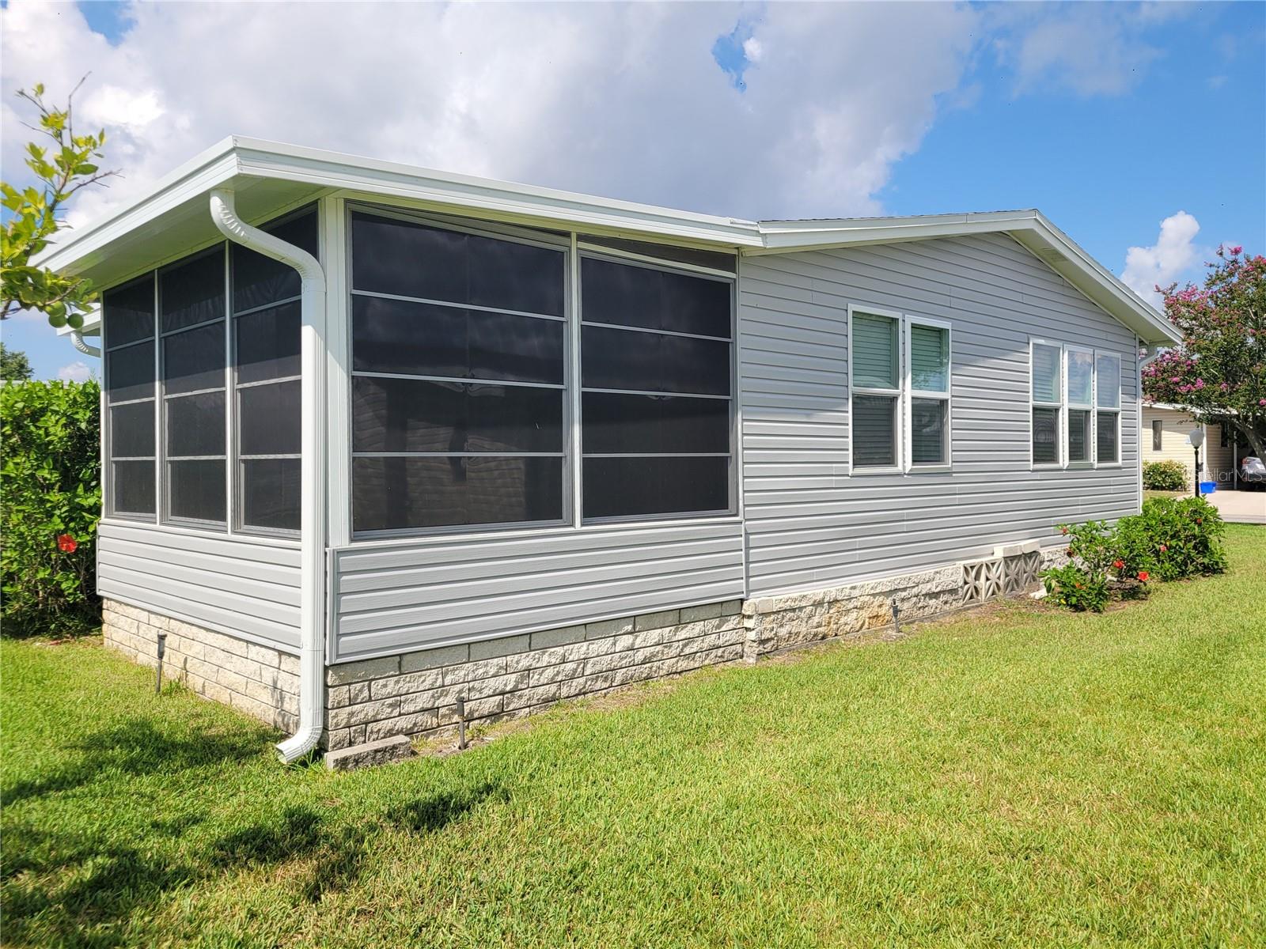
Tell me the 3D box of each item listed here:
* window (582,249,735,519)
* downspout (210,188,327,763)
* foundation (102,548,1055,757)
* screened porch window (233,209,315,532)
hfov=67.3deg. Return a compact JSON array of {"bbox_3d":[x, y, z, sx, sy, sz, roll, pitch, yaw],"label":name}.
[{"bbox_3d":[0.199,-0.518,6.074,1.415,1.620,0.080,-1,1,-44],"label":"window"},{"bbox_3d":[-1.648,0.031,4.321,0.480,2.605,0.105,-1,1,-44],"label":"downspout"},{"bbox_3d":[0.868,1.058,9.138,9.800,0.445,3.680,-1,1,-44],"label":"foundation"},{"bbox_3d":[-1.859,-0.472,4.887,0.080,1.575,1.050,-1,1,-44],"label":"screened porch window"}]

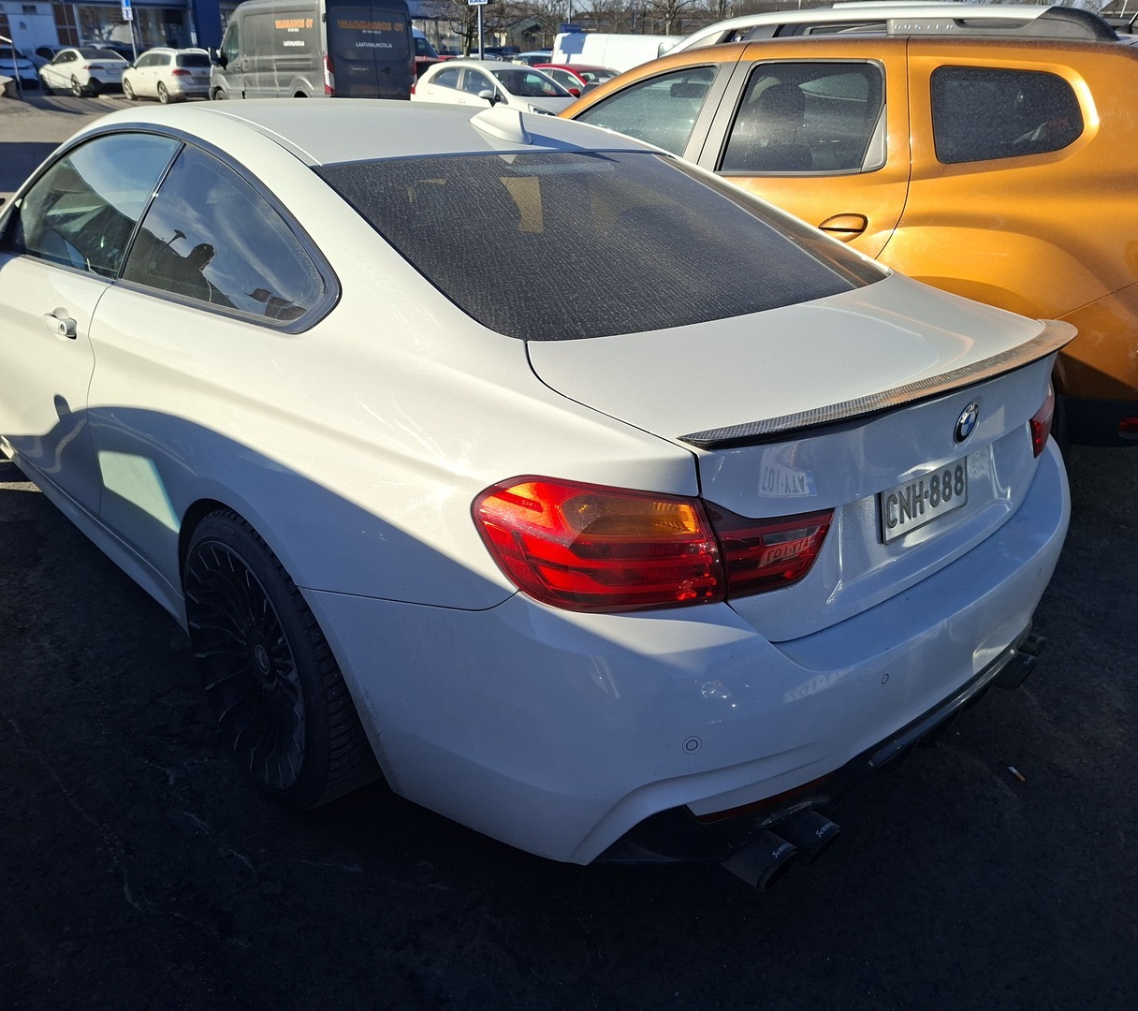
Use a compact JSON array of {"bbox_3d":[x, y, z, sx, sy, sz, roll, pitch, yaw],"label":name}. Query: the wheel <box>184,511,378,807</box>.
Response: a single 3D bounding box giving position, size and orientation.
[{"bbox_3d":[-0.564,0.288,1.846,0.255,0.650,0.650,-16,29,-41],"label":"wheel"}]

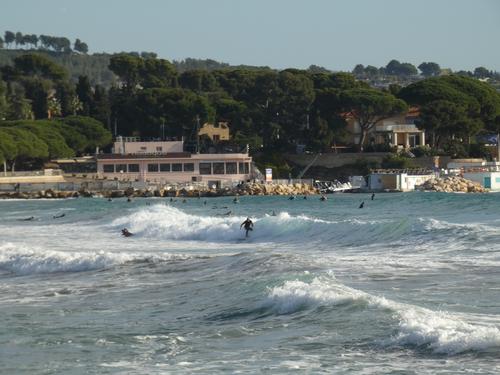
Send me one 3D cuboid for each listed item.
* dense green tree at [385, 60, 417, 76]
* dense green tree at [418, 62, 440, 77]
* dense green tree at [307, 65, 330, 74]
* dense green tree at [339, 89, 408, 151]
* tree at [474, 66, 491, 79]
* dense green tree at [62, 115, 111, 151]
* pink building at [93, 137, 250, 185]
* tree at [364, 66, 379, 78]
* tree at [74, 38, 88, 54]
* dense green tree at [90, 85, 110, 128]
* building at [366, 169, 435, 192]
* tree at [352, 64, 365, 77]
[{"bbox_3d":[66.230,-52.360,1500.000,14.080,7.040,11.000,0,0,0],"label":"dense green tree"},{"bbox_3d":[78.990,-51.700,1500.000,9.680,6.600,9.680,0,0,0],"label":"dense green tree"},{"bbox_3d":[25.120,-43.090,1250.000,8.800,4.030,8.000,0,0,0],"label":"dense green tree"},{"bbox_3d":[23.370,-12.770,645.000,12.490,11.920,12.490,0,0,0],"label":"dense green tree"},{"bbox_3d":[102.310,-50.600,1500.000,7.040,5.280,7.040,0,0,0],"label":"tree"},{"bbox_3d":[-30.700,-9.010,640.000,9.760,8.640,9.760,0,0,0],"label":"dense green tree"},{"bbox_3d":[-13.620,-4.870,615.000,27.870,8.660,13.000,0,0,0],"label":"pink building"},{"bbox_3d":[51.680,-48.700,1450.000,5.960,5.530,5.960,0,0,0],"label":"tree"},{"bbox_3d":[-74.150,-62.050,1500.000,6.160,7.040,6.160,0,0,0],"label":"tree"},{"bbox_3d":[-30.260,-15.480,690.000,4.050,10.730,4.050,0,0,0],"label":"dense green tree"},{"bbox_3d":[26.890,-1.060,605.000,6.900,3.900,10.300,0,0,35],"label":"building"},{"bbox_3d":[46.150,-49.560,1450.000,5.100,5.530,5.100,0,0,0],"label":"tree"}]

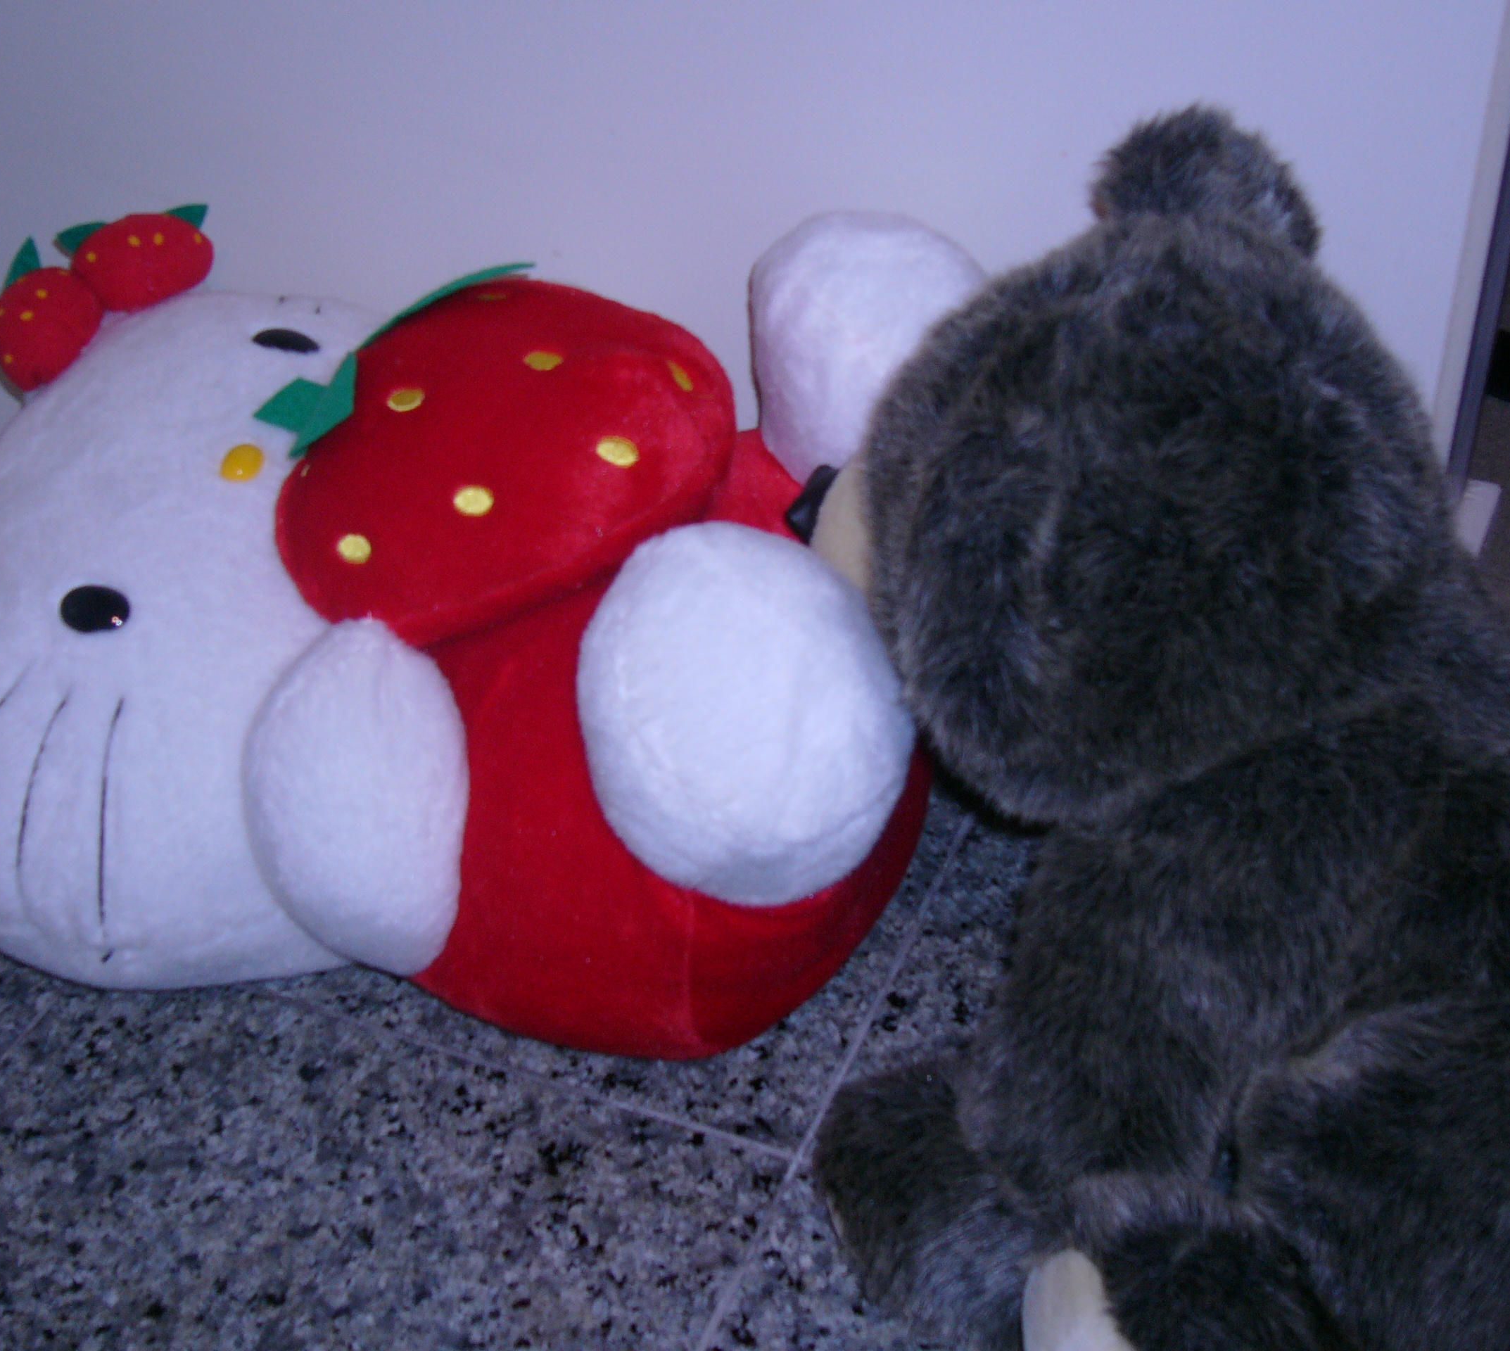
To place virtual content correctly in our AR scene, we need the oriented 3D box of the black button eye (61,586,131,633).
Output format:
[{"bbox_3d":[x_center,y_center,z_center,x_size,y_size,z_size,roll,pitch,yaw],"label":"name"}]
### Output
[{"bbox_3d":[-0.238,-0.024,0.845,0.029,0.009,0.020,4,68,15],"label":"black button eye"}]

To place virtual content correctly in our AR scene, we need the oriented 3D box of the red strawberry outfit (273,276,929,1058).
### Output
[{"bbox_3d":[-0.050,-0.007,0.887,0.250,0.245,0.245,10,49,15],"label":"red strawberry outfit"}]

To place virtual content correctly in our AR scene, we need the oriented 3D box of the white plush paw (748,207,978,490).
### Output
[{"bbox_3d":[0.046,-0.120,0.871,0.102,0.115,0.098,10,49,15],"label":"white plush paw"}]

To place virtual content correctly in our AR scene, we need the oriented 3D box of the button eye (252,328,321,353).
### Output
[{"bbox_3d":[-0.189,-0.135,0.942,0.029,0.009,0.020,10,34,15],"label":"button eye"}]

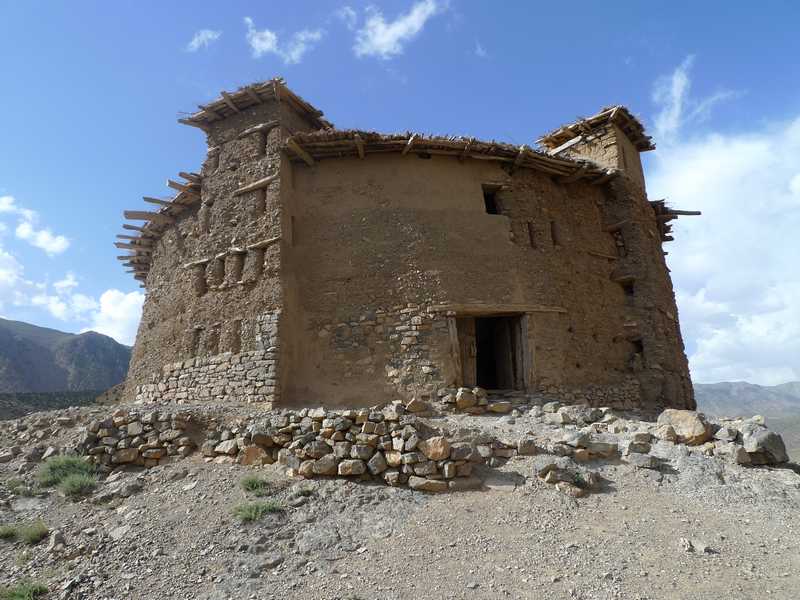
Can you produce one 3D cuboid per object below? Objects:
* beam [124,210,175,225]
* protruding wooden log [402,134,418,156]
[{"bbox_3d":[-7.699,-2.550,17.101,1.424,0.230,0.220,3,-12,-16],"label":"beam"},{"bbox_3d":[0.210,-3.366,12.057,0.120,0.120,0.920,3,-10,-15],"label":"protruding wooden log"}]

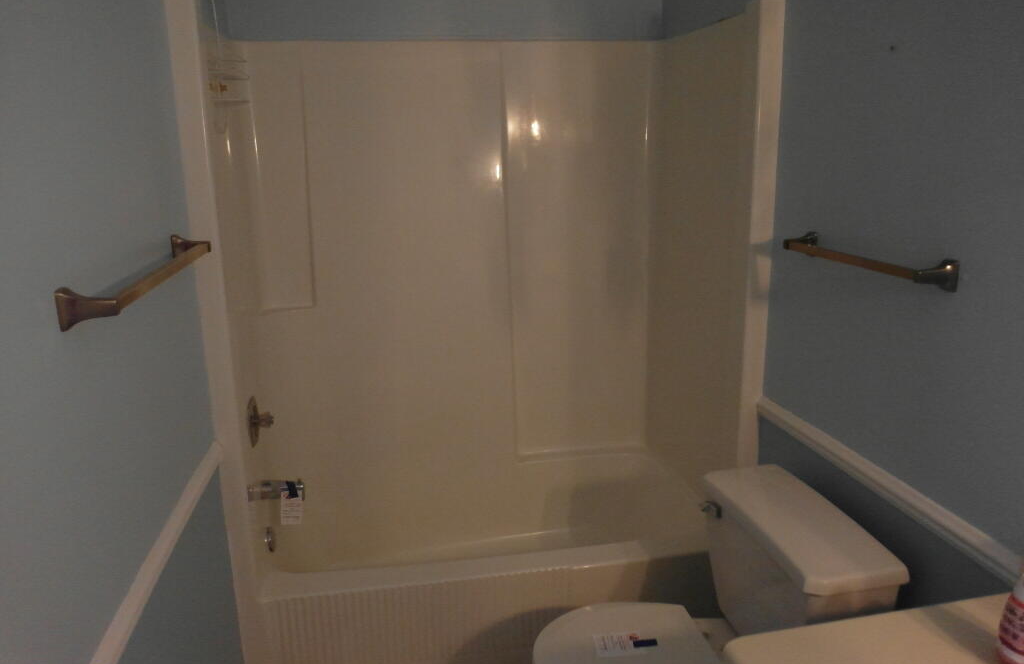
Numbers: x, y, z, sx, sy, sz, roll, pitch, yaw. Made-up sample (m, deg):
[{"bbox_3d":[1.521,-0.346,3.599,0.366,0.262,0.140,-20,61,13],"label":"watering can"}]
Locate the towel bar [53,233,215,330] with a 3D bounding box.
[{"bbox_3d":[-0.662,-0.113,1.317,0.075,0.064,0.653,-4,14,-10],"label":"towel bar"}]

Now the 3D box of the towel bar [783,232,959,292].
[{"bbox_3d":[0.763,-0.165,1.581,0.074,0.061,0.505,-4,14,-10],"label":"towel bar"}]

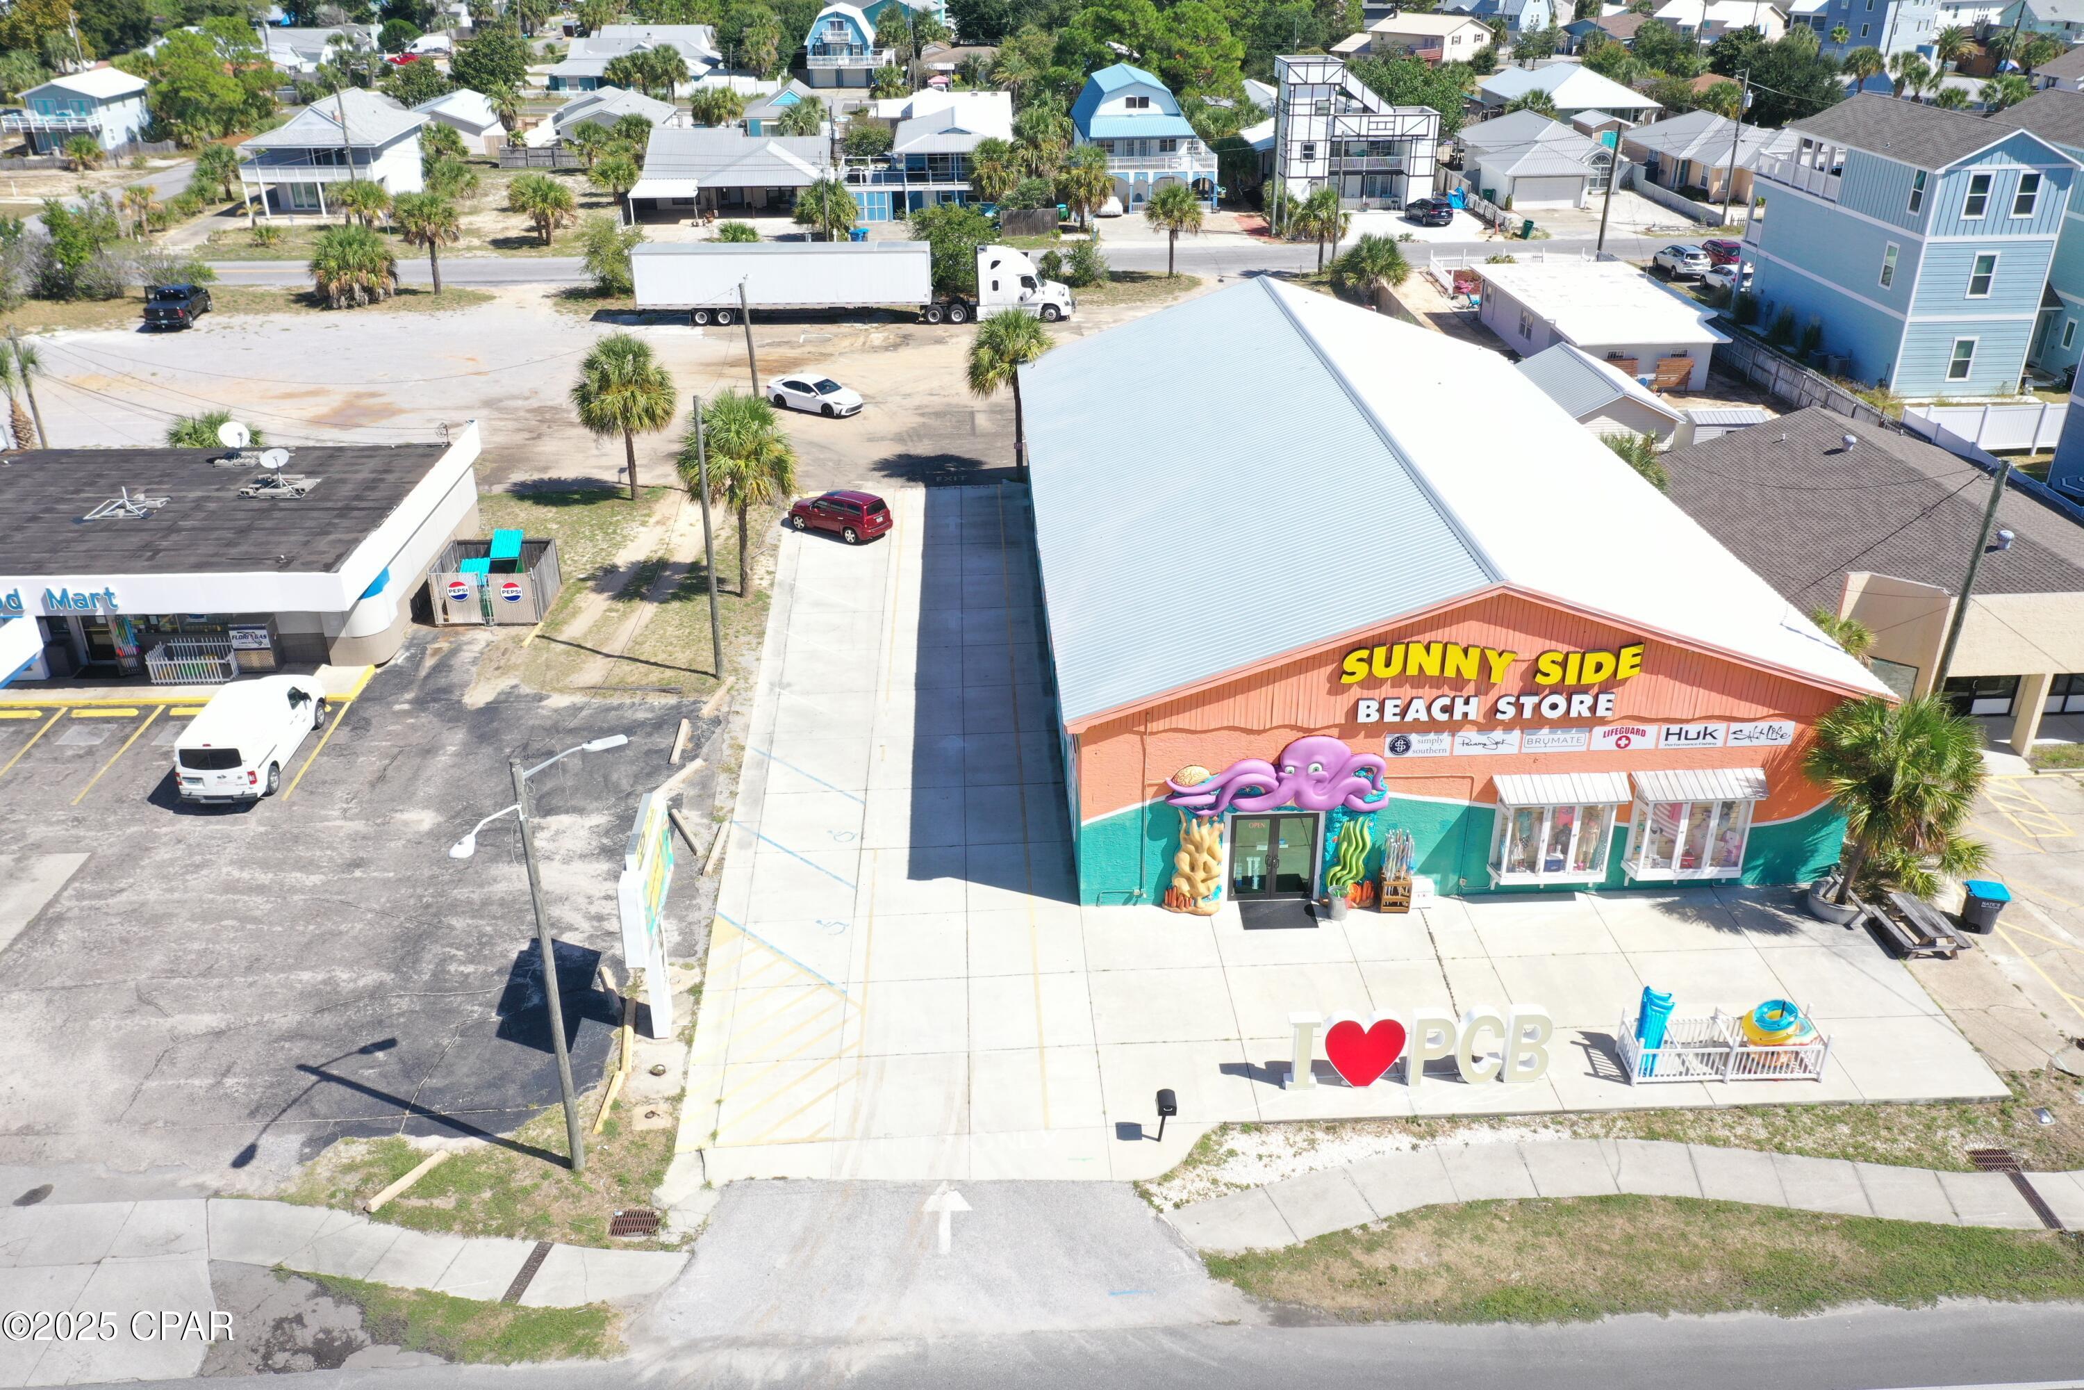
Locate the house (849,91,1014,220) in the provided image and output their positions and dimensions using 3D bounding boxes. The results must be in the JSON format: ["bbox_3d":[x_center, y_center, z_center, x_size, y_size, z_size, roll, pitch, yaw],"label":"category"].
[{"bbox_3d":[-8.309,-40.806,122.497,12.600,6.300,22.000,-2,27,-2],"label":"house"}]

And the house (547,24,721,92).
[{"bbox_3d":[-47.300,-75.966,194.016,17.500,5.800,26.000,0,27,0],"label":"house"}]

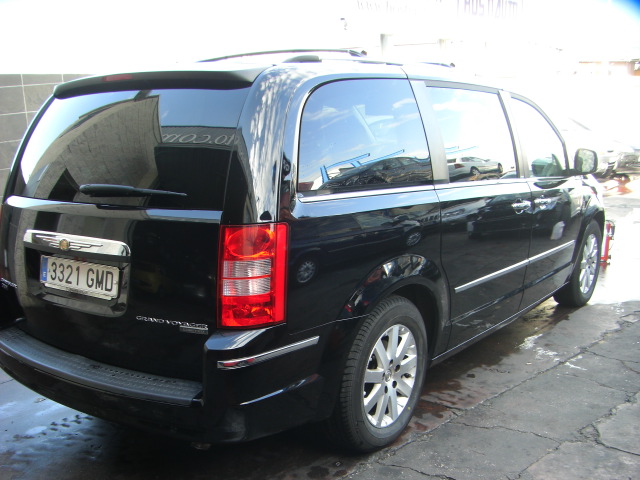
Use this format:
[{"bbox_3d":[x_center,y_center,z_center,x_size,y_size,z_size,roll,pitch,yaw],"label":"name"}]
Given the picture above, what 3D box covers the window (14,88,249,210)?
[{"bbox_3d":[-0.868,-0.396,2.906,1.360,0.495,0.140,6,-17,36],"label":"window"}]

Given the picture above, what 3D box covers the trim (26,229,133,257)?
[{"bbox_3d":[-0.994,0.014,2.789,0.705,0.075,0.070,6,3,36],"label":"trim"}]

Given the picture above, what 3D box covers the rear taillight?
[{"bbox_3d":[-0.242,0.126,2.439,0.240,0.370,0.175,6,11,36],"label":"rear taillight"}]

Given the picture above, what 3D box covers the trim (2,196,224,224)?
[{"bbox_3d":[-0.939,-0.131,2.846,1.400,0.060,0.130,6,3,36],"label":"trim"}]

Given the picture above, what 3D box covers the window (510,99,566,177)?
[{"bbox_3d":[1.414,-0.665,4.510,0.050,0.500,0.800,-13,0,38],"label":"window"}]

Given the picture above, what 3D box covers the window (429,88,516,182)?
[{"bbox_3d":[0.827,-0.561,3.732,0.050,0.500,0.890,-13,0,38],"label":"window"}]

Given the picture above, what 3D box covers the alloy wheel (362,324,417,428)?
[{"bbox_3d":[0.267,0.600,3.154,0.150,0.460,0.460,6,11,36],"label":"alloy wheel"}]

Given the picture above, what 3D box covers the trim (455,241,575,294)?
[{"bbox_3d":[1.218,0.135,4.175,0.025,0.032,1.900,6,11,36],"label":"trim"}]

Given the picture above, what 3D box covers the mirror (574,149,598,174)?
[{"bbox_3d":[1.805,-0.535,4.774,0.180,0.180,0.120,6,11,36],"label":"mirror"}]

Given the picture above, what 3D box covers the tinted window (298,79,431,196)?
[{"bbox_3d":[0.177,-0.444,2.880,0.060,0.485,0.980,-13,-1,39],"label":"tinted window"}]

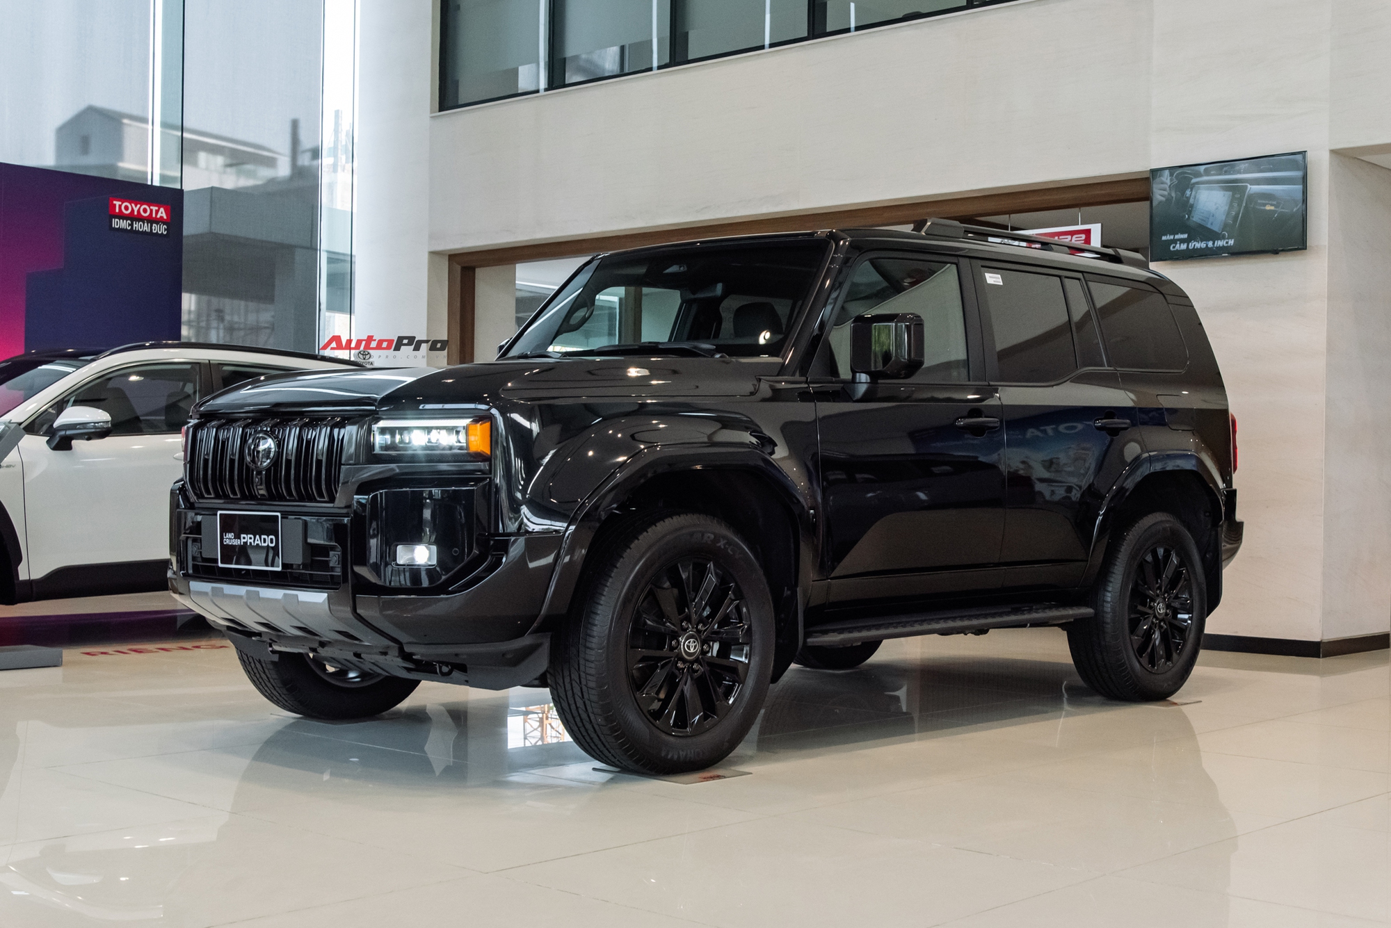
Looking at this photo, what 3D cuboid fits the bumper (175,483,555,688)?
[{"bbox_3d":[-1.176,0.338,5.474,1.840,0.570,0.450,0,-1,43],"label":"bumper"}]

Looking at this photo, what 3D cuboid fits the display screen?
[{"bbox_3d":[3.054,-1.463,10.191,0.935,0.545,0.060,0,-1,40],"label":"display screen"}]

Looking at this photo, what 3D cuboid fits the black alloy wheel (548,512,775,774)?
[{"bbox_3d":[-0.093,0.536,5.416,0.270,0.805,0.805,0,-1,43],"label":"black alloy wheel"}]

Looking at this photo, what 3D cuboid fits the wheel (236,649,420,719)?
[{"bbox_3d":[-1.310,0.538,6.551,0.270,0.805,0.805,0,-1,43],"label":"wheel"}]

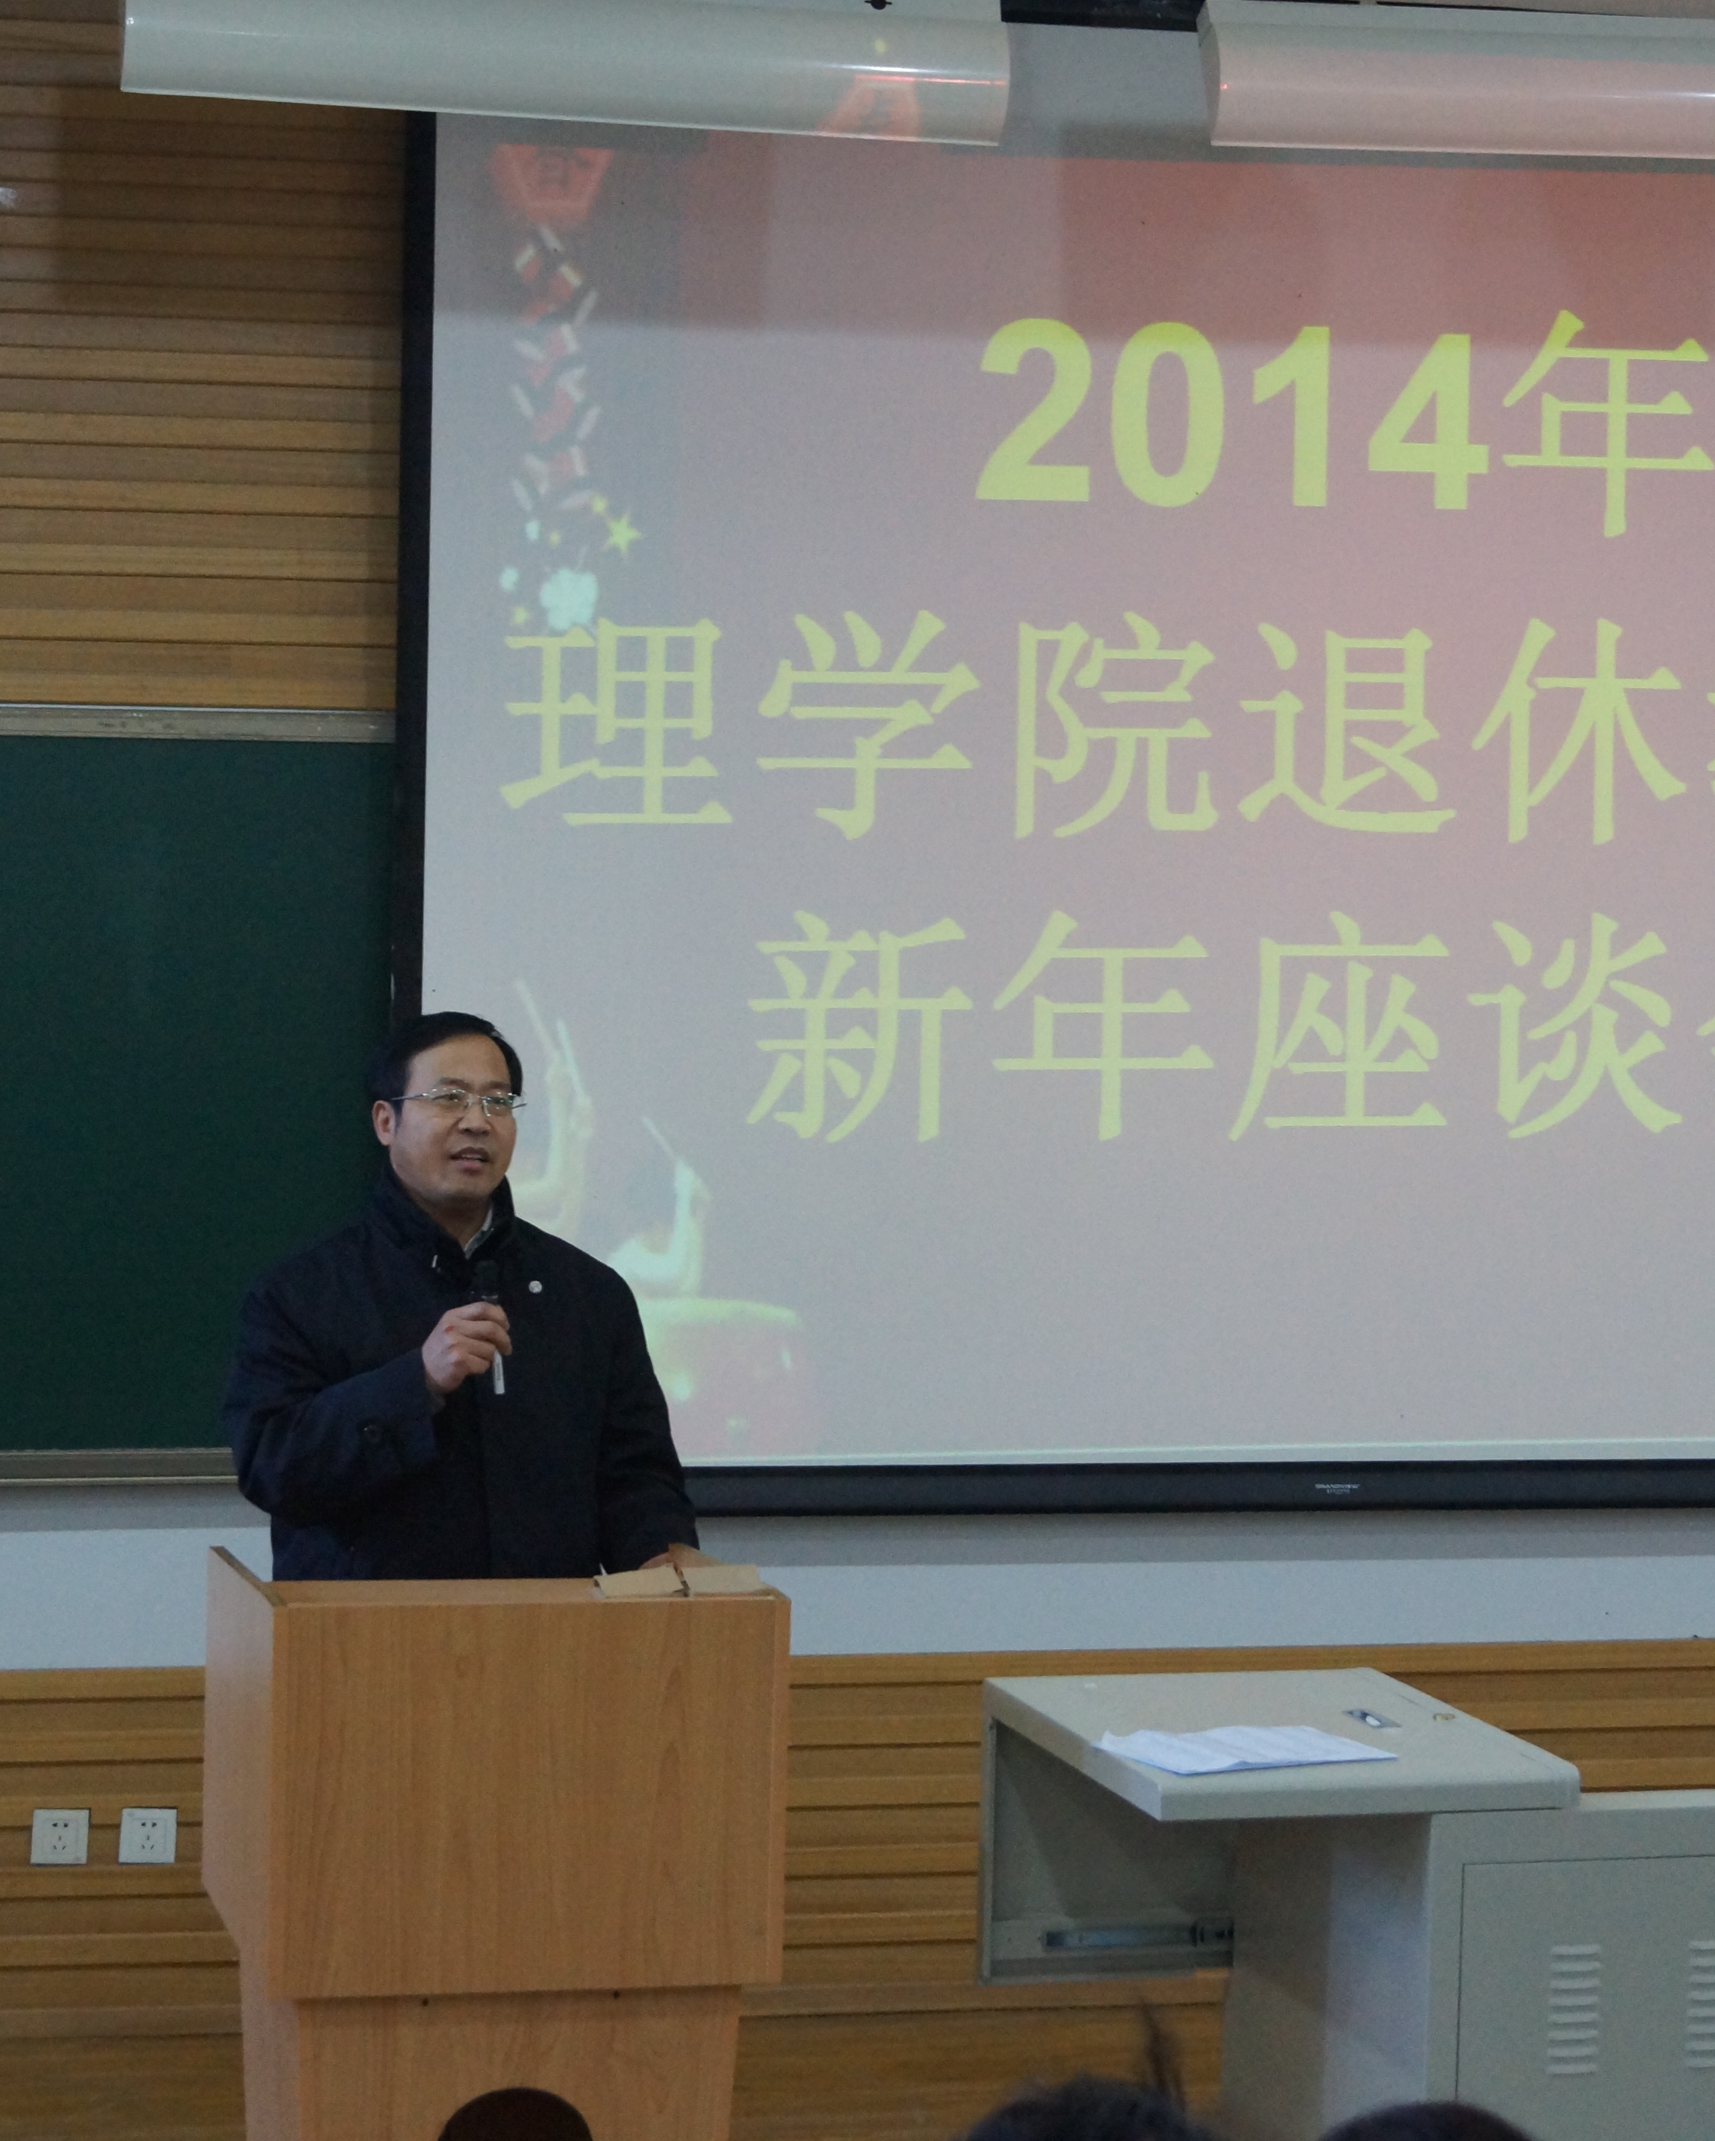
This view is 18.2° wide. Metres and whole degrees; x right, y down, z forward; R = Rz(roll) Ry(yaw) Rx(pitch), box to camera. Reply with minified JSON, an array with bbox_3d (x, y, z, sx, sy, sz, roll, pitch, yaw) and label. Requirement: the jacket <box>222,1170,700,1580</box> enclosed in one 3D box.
[{"bbox_3d":[-0.483,0.520,6.505,0.550,0.780,0.380,0,4,-16],"label":"jacket"}]

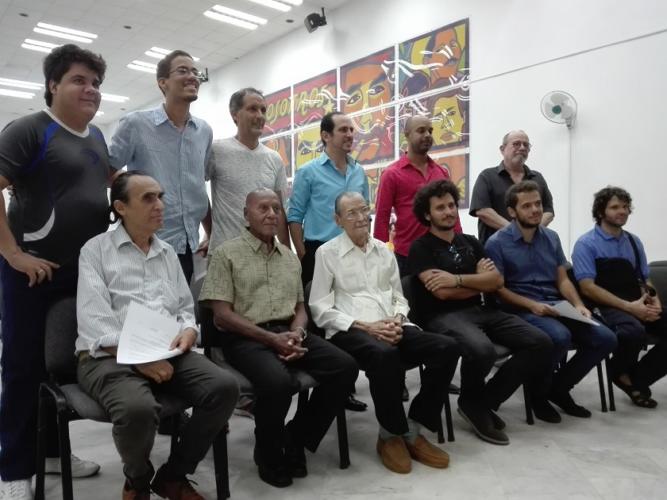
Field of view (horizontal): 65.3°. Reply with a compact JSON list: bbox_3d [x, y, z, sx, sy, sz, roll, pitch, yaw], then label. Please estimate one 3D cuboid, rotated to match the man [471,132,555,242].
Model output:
[{"bbox_3d":[1.200,0.044,3.483,0.550,1.677,0.340,-1,2,-11],"label":"man"}]

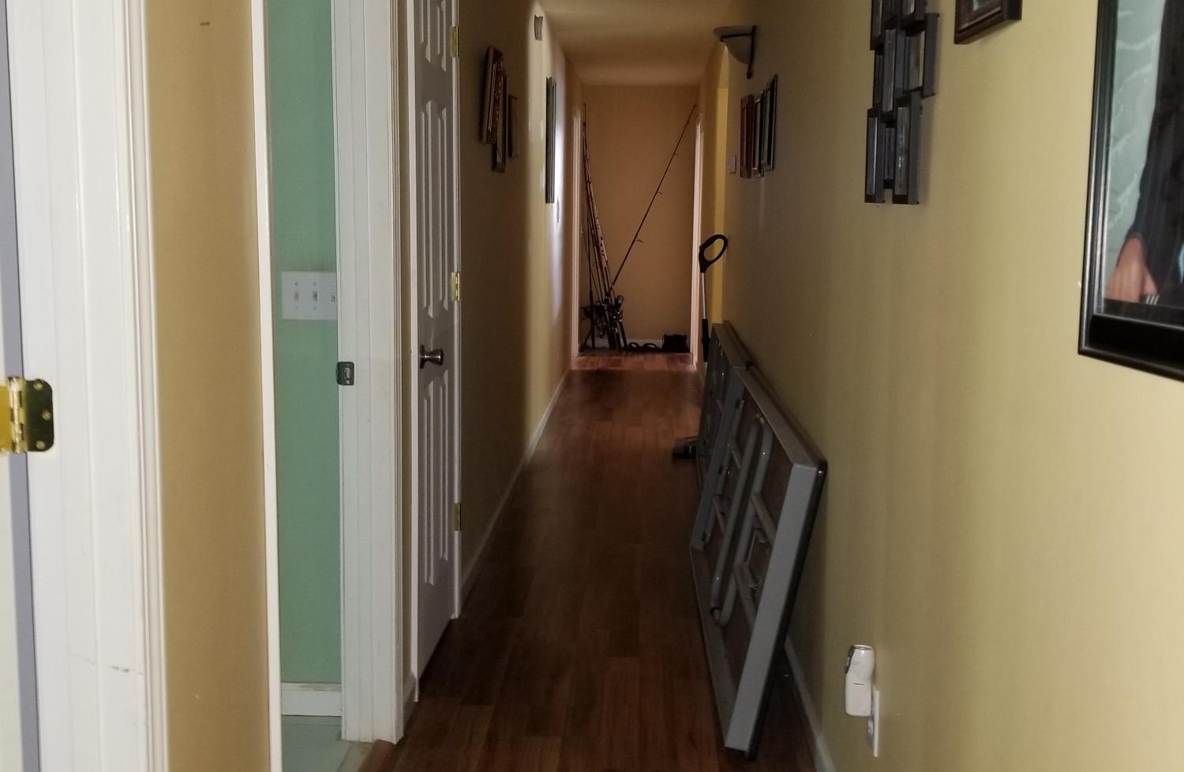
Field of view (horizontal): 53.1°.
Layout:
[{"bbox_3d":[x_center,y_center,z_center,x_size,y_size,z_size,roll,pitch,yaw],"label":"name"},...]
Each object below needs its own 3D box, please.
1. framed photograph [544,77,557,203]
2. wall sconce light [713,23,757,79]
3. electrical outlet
[{"bbox_3d":[-0.251,-1.502,7.324,0.023,0.745,0.490,1,8,2],"label":"framed photograph"},{"bbox_3d":[0.601,-1.407,5.072,0.178,0.215,0.310,1,8,2],"label":"wall sconce light"},{"bbox_3d":[0.519,0.612,2.197,0.009,0.122,0.072,1,8,2],"label":"electrical outlet"}]

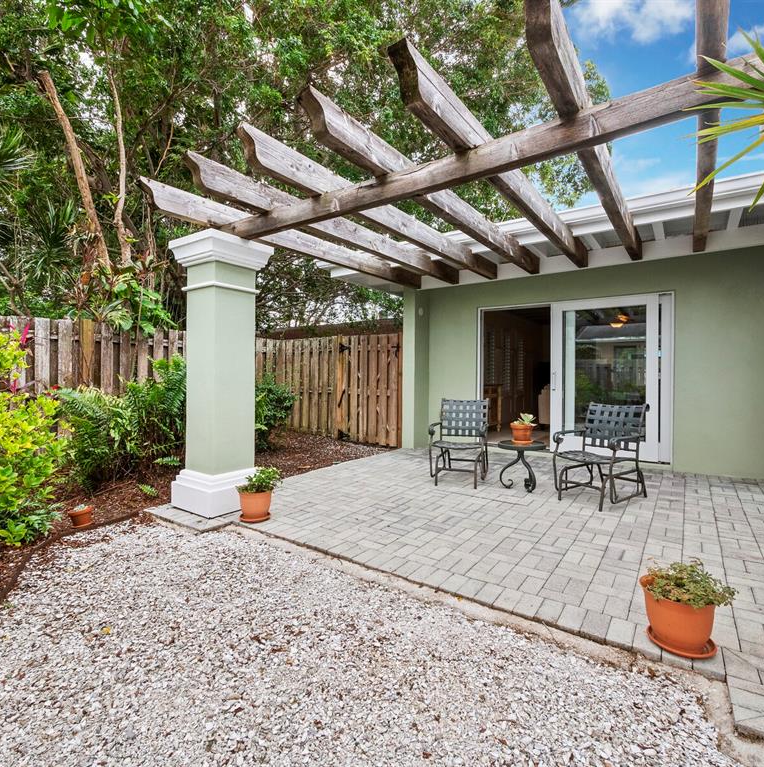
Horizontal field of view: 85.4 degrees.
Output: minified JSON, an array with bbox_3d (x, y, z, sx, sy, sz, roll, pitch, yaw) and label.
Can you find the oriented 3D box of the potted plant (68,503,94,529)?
[{"bbox_3d":[-2.300,1.020,3.160,0.165,0.150,0.165,0,1,-36],"label":"potted plant"}]

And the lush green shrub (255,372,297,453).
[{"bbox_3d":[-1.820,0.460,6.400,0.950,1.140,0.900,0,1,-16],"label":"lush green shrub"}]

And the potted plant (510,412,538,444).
[{"bbox_3d":[1.425,0.450,4.180,0.245,0.310,0.235,0,1,19],"label":"potted plant"}]

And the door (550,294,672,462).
[{"bbox_3d":[2.867,-0.077,5.260,1.370,2.040,0.100,1,1,37],"label":"door"}]

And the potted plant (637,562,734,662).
[{"bbox_3d":[1.300,0.950,1.785,0.340,0.320,0.320,1,1,36],"label":"potted plant"}]

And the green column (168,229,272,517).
[{"bbox_3d":[-1.424,-0.077,3.708,0.610,2.310,0.610,1,1,37],"label":"green column"}]

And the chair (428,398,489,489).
[{"bbox_3d":[0.877,0.617,4.563,0.600,0.875,0.780,0,1,19],"label":"chair"}]

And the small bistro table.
[{"bbox_3d":[1.409,0.828,4.140,0.485,0.465,0.485,1,1,37],"label":"small bistro table"}]

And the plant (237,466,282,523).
[{"bbox_3d":[-0.985,0.880,3.320,0.345,0.410,0.320,0,1,-17],"label":"plant"}]

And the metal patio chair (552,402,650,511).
[{"bbox_3d":[2.041,0.627,3.818,0.780,0.875,0.600,0,1,-33],"label":"metal patio chair"}]

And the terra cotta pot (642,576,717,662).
[{"bbox_3d":[1.272,0.992,1.776,0.270,0.235,0.270,1,1,36],"label":"terra cotta pot"}]

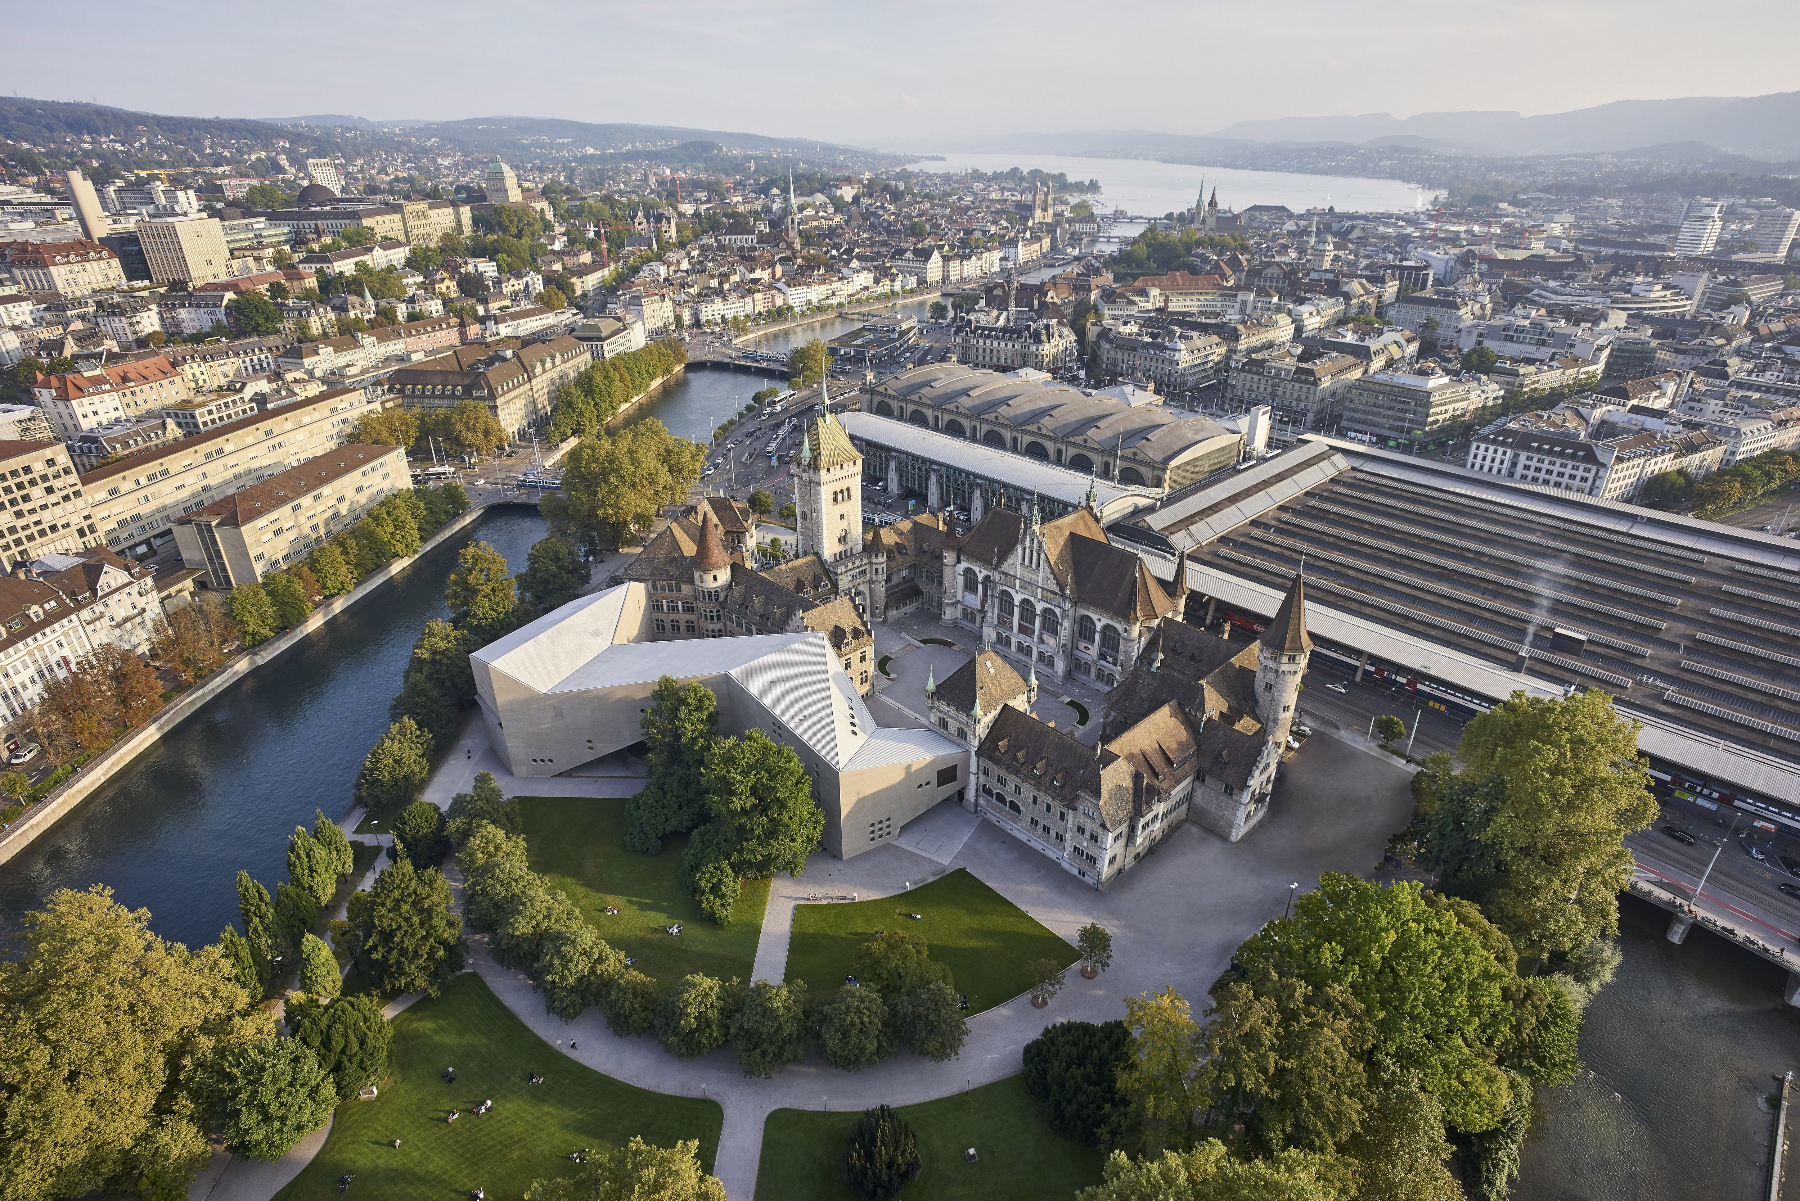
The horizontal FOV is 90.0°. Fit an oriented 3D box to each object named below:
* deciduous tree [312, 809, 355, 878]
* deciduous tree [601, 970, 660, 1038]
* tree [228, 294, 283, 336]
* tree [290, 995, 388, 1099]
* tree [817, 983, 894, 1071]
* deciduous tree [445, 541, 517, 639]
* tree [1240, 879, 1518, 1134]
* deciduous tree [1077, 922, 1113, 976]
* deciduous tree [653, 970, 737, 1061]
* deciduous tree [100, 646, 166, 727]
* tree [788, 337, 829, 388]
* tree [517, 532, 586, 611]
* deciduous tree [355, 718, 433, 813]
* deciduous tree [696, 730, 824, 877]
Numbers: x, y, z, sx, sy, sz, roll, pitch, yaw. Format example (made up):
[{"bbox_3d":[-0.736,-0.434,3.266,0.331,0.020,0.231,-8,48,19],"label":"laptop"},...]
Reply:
[{"bbox_3d":[-86.110,37.430,136.700,4.800,14.200,4.800,0,26,0],"label":"deciduous tree"},{"bbox_3d":[-34.599,52.252,115.707,7.579,9.328,7.579,0,27,0],"label":"deciduous tree"},{"bbox_3d":[-261.210,-115.050,365.410,17.000,18.000,17.000,0,26,0],"label":"tree"},{"bbox_3d":[-65.520,53.060,106.110,9.600,13.200,9.600,0,26,0],"label":"tree"},{"bbox_3d":[-6.030,57.290,120.070,10.200,12.000,10.200,-2,27,-4],"label":"tree"},{"bbox_3d":[-94.610,-1.150,203.490,14.000,24.000,14.000,0,26,0],"label":"deciduous tree"},{"bbox_3d":[53.240,46.400,103.330,27.000,26.500,27.000,0,26,0],"label":"tree"},{"bbox_3d":[26.806,48.374,124.359,4.664,8.357,4.664,0,27,0],"label":"deciduous tree"},{"bbox_3d":[-25.230,51.750,111.030,9.800,10.800,9.800,0,26,0],"label":"deciduous tree"},{"bbox_3d":[-159.670,18.040,187.900,10.200,17.000,10.200,24,36,39],"label":"deciduous tree"},{"bbox_3d":[-44.097,-112.687,431.692,19.900,24.500,19.900,0,27,0],"label":"tree"},{"bbox_3d":[-88.811,-6.197,229.678,16.300,21.500,16.300,0,27,0],"label":"tree"},{"bbox_3d":[-87.013,29.183,155.408,10.494,15.353,11.466,0,27,0],"label":"deciduous tree"},{"bbox_3d":[-22.741,34.104,147.805,20.300,25.500,20.300,0,27,0],"label":"deciduous tree"}]

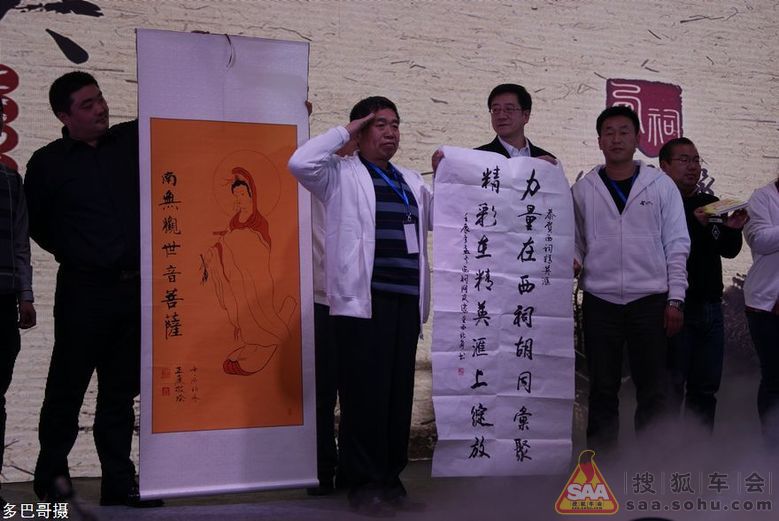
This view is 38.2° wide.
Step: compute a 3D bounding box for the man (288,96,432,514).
[{"bbox_3d":[-0.125,0.177,4.720,0.660,1.700,0.400,1,-3,-32],"label":"man"}]

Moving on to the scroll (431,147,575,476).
[{"bbox_3d":[0.484,0.222,4.800,0.650,1.370,0.060,1,-3,-21],"label":"scroll"}]

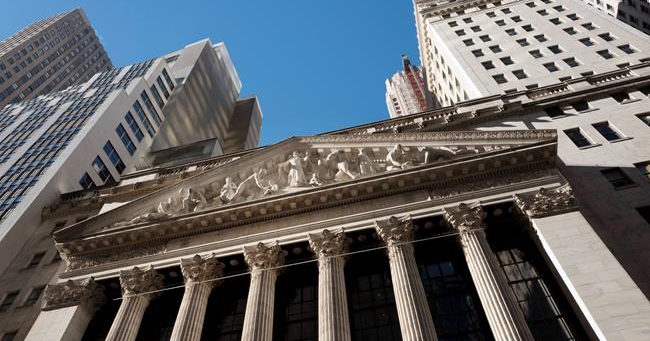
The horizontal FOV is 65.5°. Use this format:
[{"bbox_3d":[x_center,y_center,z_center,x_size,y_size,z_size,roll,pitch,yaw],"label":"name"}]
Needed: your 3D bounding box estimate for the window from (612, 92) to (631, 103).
[{"bbox_3d":[22.290,-5.355,37.847,1.178,1.482,0.338,-12,-58,6],"label":"window"}]

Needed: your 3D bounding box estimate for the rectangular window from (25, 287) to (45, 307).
[{"bbox_3d":[-19.933,8.680,34.643,1.197,1.805,0.338,-12,-58,6],"label":"rectangular window"}]

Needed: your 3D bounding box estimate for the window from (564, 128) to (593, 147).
[{"bbox_3d":[17.572,-2.176,34.945,1.155,2.470,0.338,-12,-58,6],"label":"window"}]

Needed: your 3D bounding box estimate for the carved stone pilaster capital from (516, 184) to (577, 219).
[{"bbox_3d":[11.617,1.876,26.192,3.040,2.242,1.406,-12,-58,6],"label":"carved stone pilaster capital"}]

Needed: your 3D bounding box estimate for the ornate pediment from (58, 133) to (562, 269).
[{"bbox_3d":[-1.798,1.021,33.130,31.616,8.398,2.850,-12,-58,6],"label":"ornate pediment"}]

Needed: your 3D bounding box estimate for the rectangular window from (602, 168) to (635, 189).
[{"bbox_3d":[17.702,0.546,30.588,1.148,1.881,0.338,-12,-58,6],"label":"rectangular window"}]

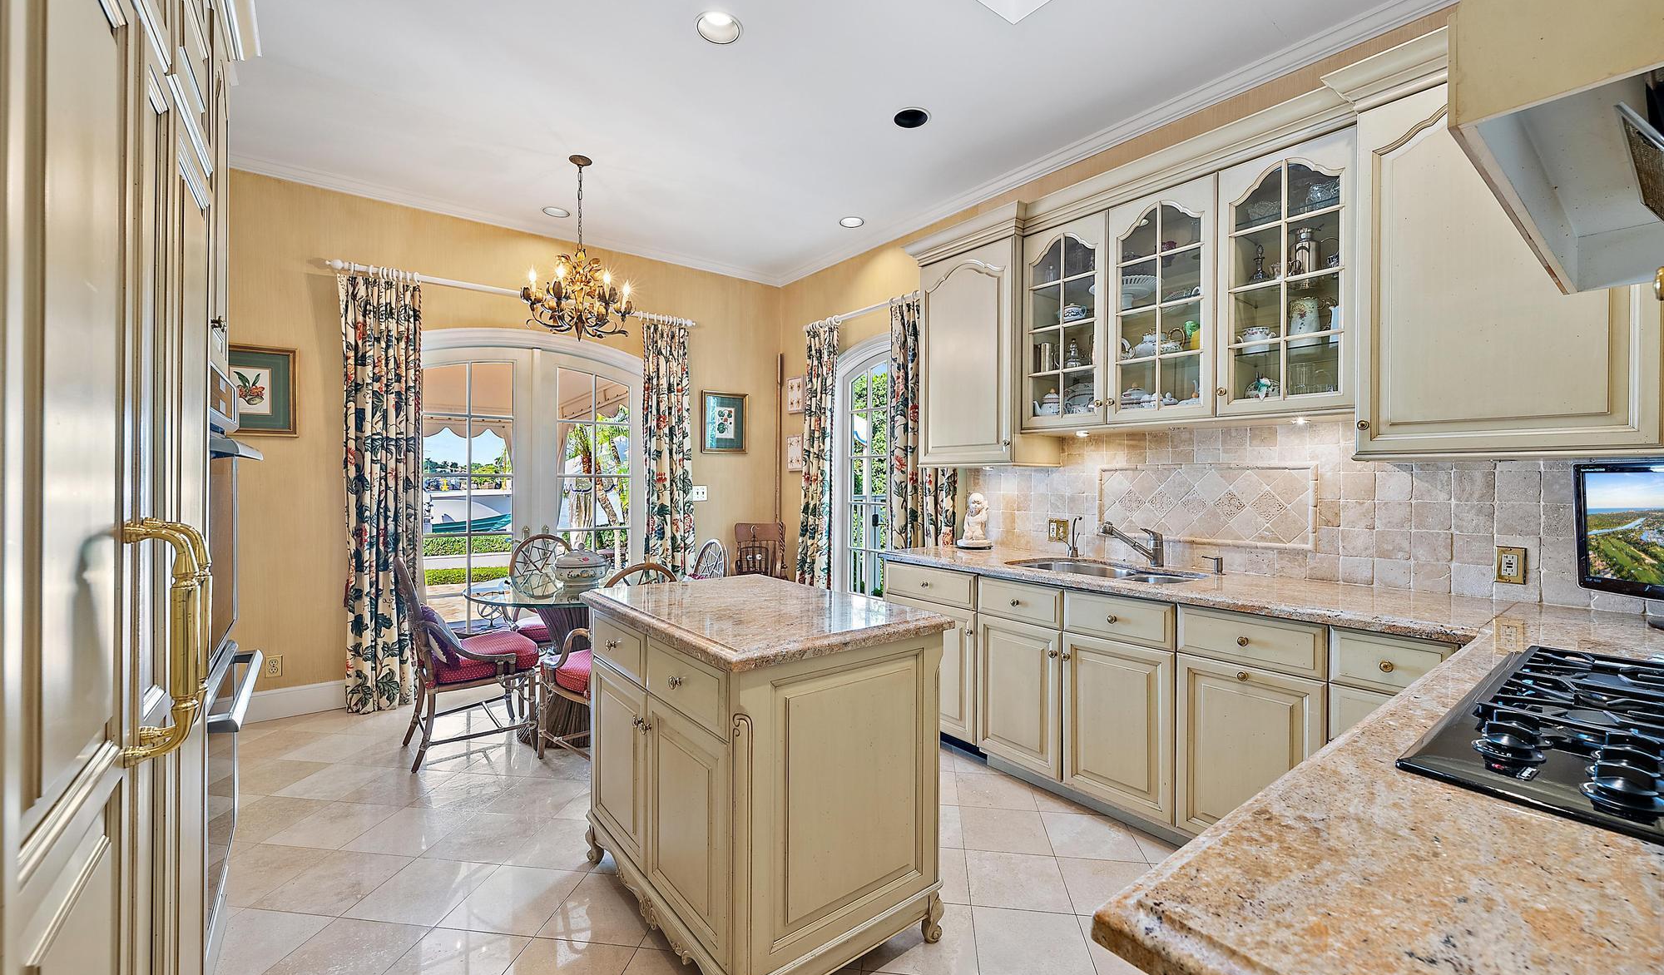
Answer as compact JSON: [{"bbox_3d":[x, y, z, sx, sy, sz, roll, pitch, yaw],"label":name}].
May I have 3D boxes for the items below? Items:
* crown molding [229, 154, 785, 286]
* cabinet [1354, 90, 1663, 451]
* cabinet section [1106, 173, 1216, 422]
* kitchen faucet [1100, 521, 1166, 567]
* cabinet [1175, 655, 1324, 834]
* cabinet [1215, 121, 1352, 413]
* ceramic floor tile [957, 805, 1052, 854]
[{"bbox_3d":[-1.846,-1.673,4.207,3.510,0.078,0.060,0,0,-36],"label":"crown molding"},{"bbox_3d":[2.016,-0.640,1.956,0.420,1.090,0.600,-1,1,-38],"label":"cabinet"},{"bbox_3d":[1.423,-0.720,2.670,0.310,0.906,0.431,0,0,-38],"label":"cabinet section"},{"bbox_3d":[1.286,0.250,2.769,0.275,0.196,0.060,0,0,-3],"label":"kitchen faucet"},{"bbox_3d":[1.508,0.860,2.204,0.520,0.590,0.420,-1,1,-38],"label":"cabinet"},{"bbox_3d":[1.665,-0.709,2.320,0.316,0.905,0.405,0,0,-38],"label":"cabinet"},{"bbox_3d":[0.637,1.270,2.394,0.305,0.010,0.305,0,1,8],"label":"ceramic floor tile"}]

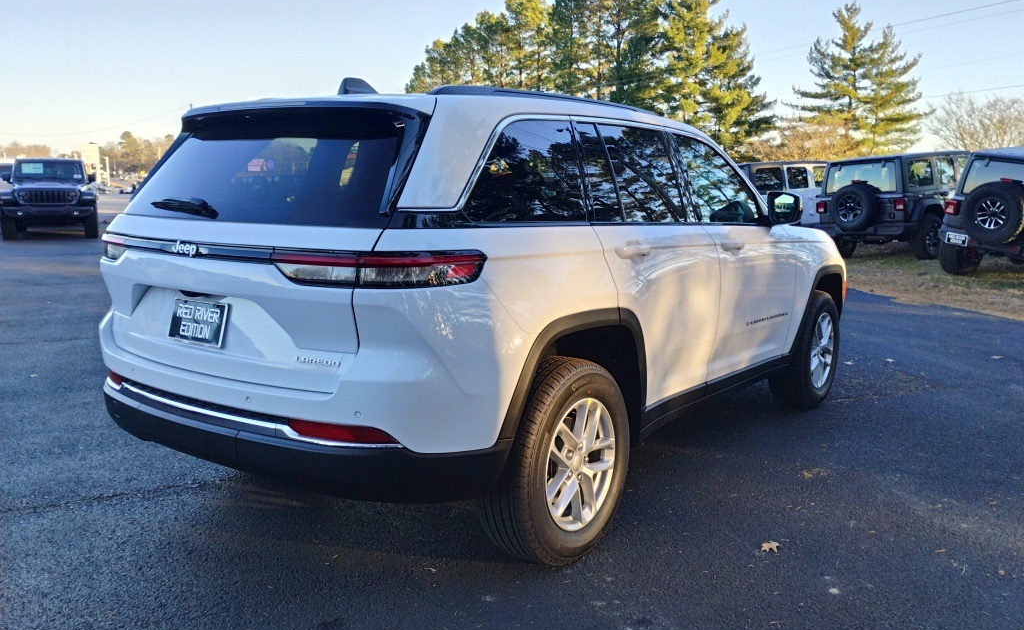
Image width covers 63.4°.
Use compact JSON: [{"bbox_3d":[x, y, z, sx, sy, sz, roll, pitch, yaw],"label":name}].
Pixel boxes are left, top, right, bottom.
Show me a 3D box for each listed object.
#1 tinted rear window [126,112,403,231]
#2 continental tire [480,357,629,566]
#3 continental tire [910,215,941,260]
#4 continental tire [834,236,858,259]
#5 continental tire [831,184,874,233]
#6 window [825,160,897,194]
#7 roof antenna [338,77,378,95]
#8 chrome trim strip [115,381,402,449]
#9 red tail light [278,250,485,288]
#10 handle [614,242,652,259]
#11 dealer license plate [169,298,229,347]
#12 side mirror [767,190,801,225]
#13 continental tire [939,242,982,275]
[{"bbox_3d":[-0.906,-0.526,2.916,1.380,0.430,0.110,7,-25,36],"label":"tinted rear window"},{"bbox_3d":[0.171,0.547,3.184,0.262,0.770,0.775,6,10,37],"label":"continental tire"},{"bbox_3d":[7.039,-1.332,14.050,0.800,0.790,0.250,-6,10,-37],"label":"continental tire"},{"bbox_3d":[6.190,-1.496,15.628,0.810,0.810,0.250,-6,11,-35],"label":"continental tire"},{"bbox_3d":[5.779,-1.813,14.100,0.250,0.800,0.800,-6,10,-37],"label":"continental tire"},{"bbox_3d":[6.103,-2.392,14.442,0.070,0.520,1.280,5,4,-36],"label":"window"},{"bbox_3d":[-0.596,-0.895,3.277,0.065,0.075,0.175,7,10,36],"label":"roof antenna"},{"bbox_3d":[-1.060,0.306,2.842,1.700,0.085,0.210,7,10,36],"label":"chrome trim strip"},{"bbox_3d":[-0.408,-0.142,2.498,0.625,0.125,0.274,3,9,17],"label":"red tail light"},{"bbox_3d":[0.479,-0.248,3.283,0.060,0.050,0.260,6,10,37],"label":"handle"},{"bbox_3d":[-1.062,0.023,2.794,0.310,0.155,0.020,7,-2,36],"label":"dealer license plate"},{"bbox_3d":[1.490,-0.588,4.540,0.200,0.180,0.130,6,10,37],"label":"side mirror"},{"bbox_3d":[6.920,-1.037,12.730,0.830,0.830,0.280,-6,11,-38],"label":"continental tire"}]

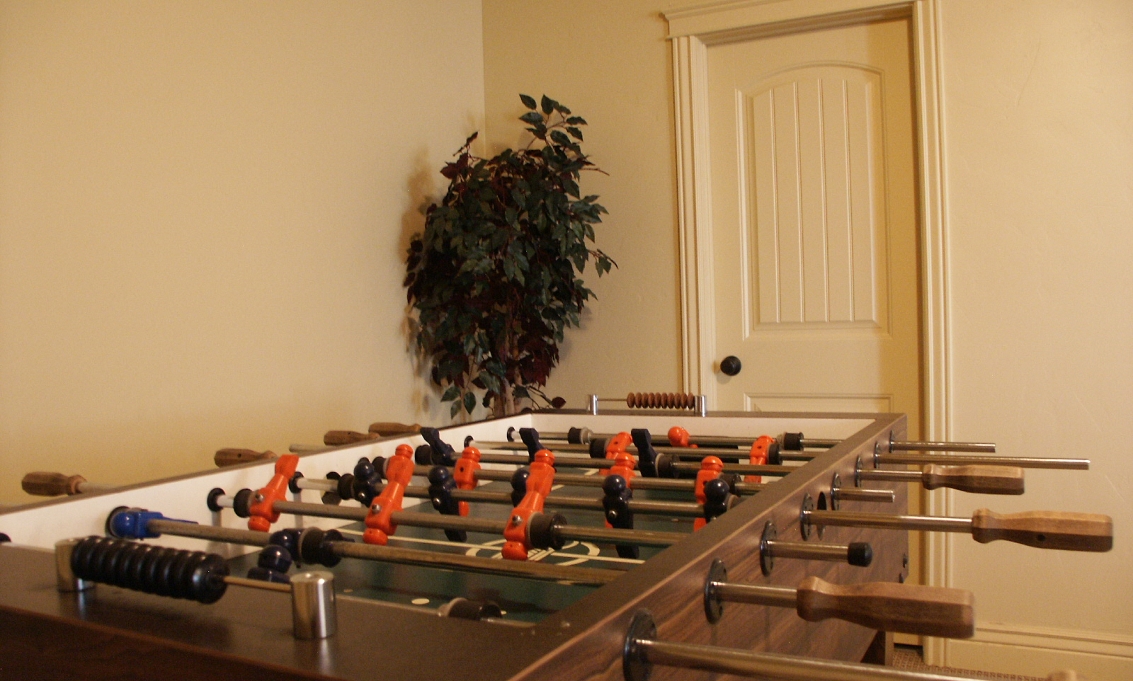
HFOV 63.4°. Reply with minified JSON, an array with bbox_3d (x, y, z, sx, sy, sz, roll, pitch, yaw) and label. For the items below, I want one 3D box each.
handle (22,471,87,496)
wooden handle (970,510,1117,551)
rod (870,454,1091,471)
[{"bbox_3d":[-0.797,0.224,1.424,0.126,0.036,0.036,-1,1,31],"label":"handle"},{"bbox_3d":[0.469,0.189,0.906,0.129,0.036,0.036,-2,1,28],"label":"wooden handle"},{"bbox_3d":[0.608,0.179,1.353,0.293,0.016,0.016,-2,1,28],"label":"rod"}]

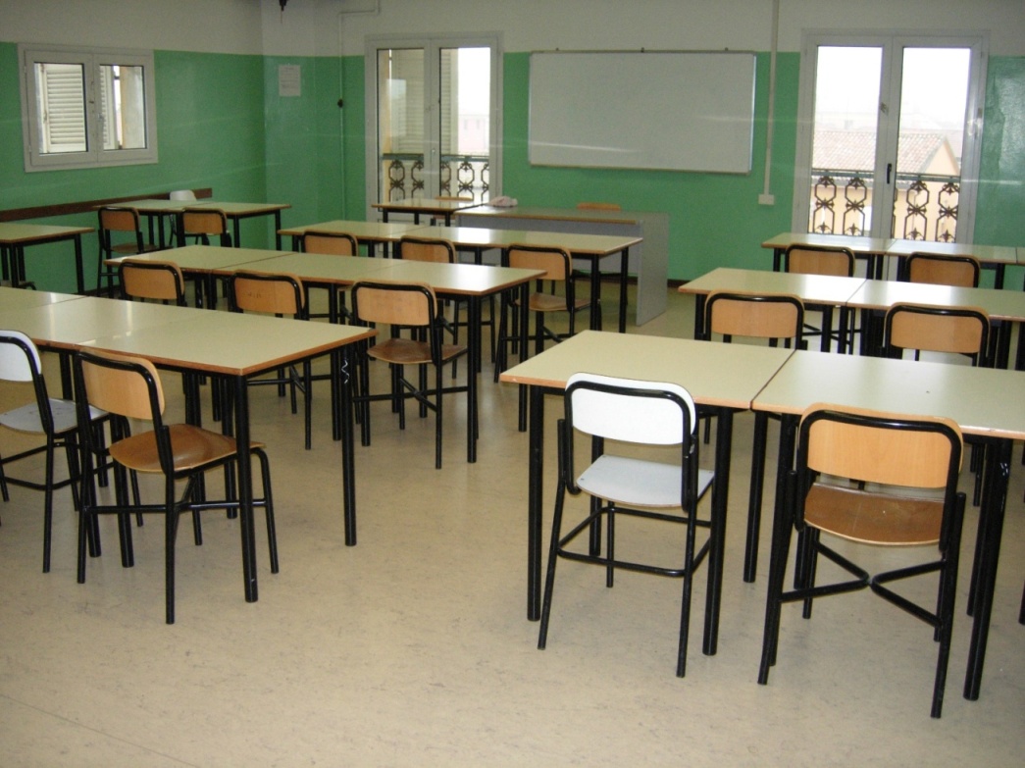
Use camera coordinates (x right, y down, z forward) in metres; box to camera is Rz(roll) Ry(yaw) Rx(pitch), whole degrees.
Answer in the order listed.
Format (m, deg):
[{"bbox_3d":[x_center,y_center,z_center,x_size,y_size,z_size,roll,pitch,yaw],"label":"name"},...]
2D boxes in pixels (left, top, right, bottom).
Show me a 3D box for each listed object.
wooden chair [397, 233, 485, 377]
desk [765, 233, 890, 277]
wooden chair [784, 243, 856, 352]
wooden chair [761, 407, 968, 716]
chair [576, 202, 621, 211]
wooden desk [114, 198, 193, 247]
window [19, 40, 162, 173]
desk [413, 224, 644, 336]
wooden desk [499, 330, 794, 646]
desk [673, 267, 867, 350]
[{"bbox_3d":[-0.406,-0.497,6.328,0.480,0.788,0.490,8,16,28],"label":"wooden chair"},{"bbox_3d":[1.887,-0.475,6.388,0.700,0.760,0.700,7,16,24],"label":"desk"},{"bbox_3d":[1.804,-0.448,6.233,0.460,0.780,0.480,7,15,23],"label":"wooden chair"},{"bbox_3d":[0.964,0.397,2.839,0.480,0.788,0.490,7,16,24],"label":"wooden chair"},{"bbox_3d":[0.607,-1.051,8.551,0.460,0.780,0.480,7,16,23],"label":"chair"},{"bbox_3d":[-2.863,-1.077,8.633,0.707,0.768,0.687,6,15,21],"label":"wooden desk"},{"bbox_3d":[-3.299,-2.163,8.349,0.100,0.940,1.400,7,16,23],"label":"window"},{"bbox_3d":[-0.015,-0.494,6.370,1.414,0.768,0.687,7,16,23],"label":"desk"},{"bbox_3d":[0.426,0.307,3.242,0.707,0.768,0.687,7,16,23],"label":"wooden desk"},{"bbox_3d":[1.158,-0.075,4.753,0.700,0.760,0.700,7,16,24],"label":"desk"}]

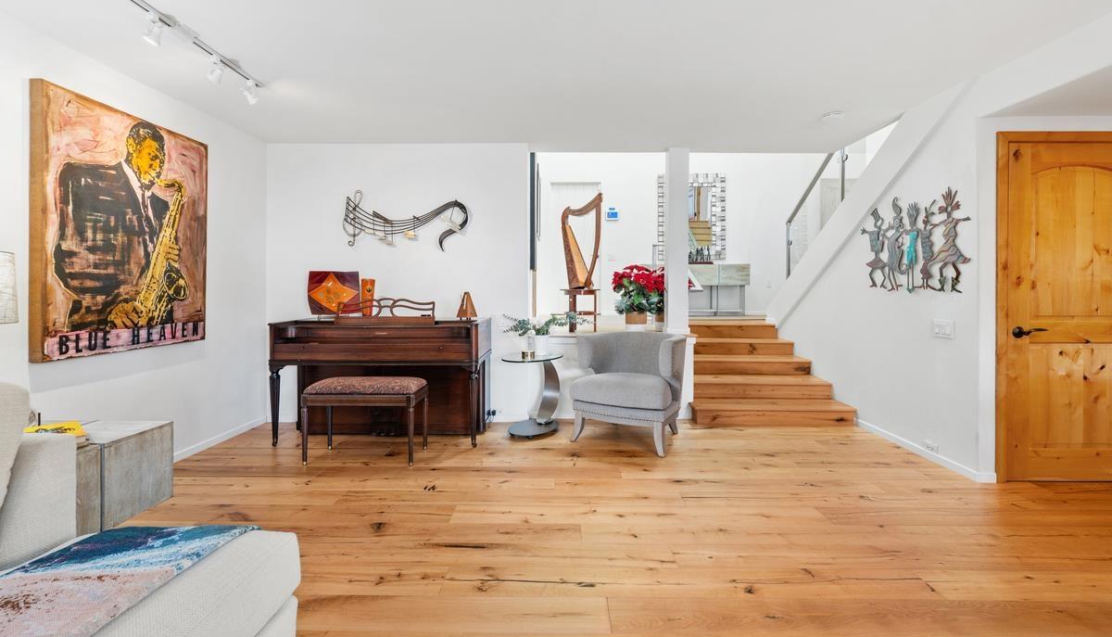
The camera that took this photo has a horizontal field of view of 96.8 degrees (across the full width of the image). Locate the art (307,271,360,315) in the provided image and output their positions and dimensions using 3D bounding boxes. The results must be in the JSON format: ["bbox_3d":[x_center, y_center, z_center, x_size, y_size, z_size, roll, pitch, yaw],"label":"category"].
[{"bbox_3d":[-1.805,-0.193,4.012,0.440,0.372,0.090,0,2,1],"label":"art"}]

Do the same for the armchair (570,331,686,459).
[{"bbox_3d":[0.581,0.533,3.907,0.710,0.810,0.730,1,3,29],"label":"armchair"}]

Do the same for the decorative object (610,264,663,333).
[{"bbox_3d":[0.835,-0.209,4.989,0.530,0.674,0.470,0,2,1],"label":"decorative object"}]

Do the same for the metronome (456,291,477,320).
[{"bbox_3d":[-0.710,-0.101,3.960,0.122,0.221,0.122,2,3,44],"label":"metronome"}]

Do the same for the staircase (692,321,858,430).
[{"bbox_3d":[1.901,0.497,5.088,1.349,0.750,1.829,0,2,1],"label":"staircase"}]

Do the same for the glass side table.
[{"bbox_3d":[-0.188,0.626,4.108,0.510,0.605,0.510,0,2,1],"label":"glass side table"}]

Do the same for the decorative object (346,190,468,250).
[{"bbox_3d":[-1.270,-0.835,4.208,1.075,0.495,0.060,0,2,1],"label":"decorative object"}]

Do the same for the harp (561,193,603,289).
[{"bbox_3d":[0.255,-0.775,4.963,0.430,0.952,0.250,2,3,36],"label":"harp"}]

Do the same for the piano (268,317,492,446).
[{"bbox_3d":[-1.331,0.483,3.916,1.540,0.915,0.600,0,2,1],"label":"piano"}]

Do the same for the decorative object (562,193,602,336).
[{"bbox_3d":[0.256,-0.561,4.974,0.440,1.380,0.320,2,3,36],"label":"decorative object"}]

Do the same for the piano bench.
[{"bbox_3d":[-1.309,0.706,3.434,0.750,0.515,0.395,0,2,1],"label":"piano bench"}]

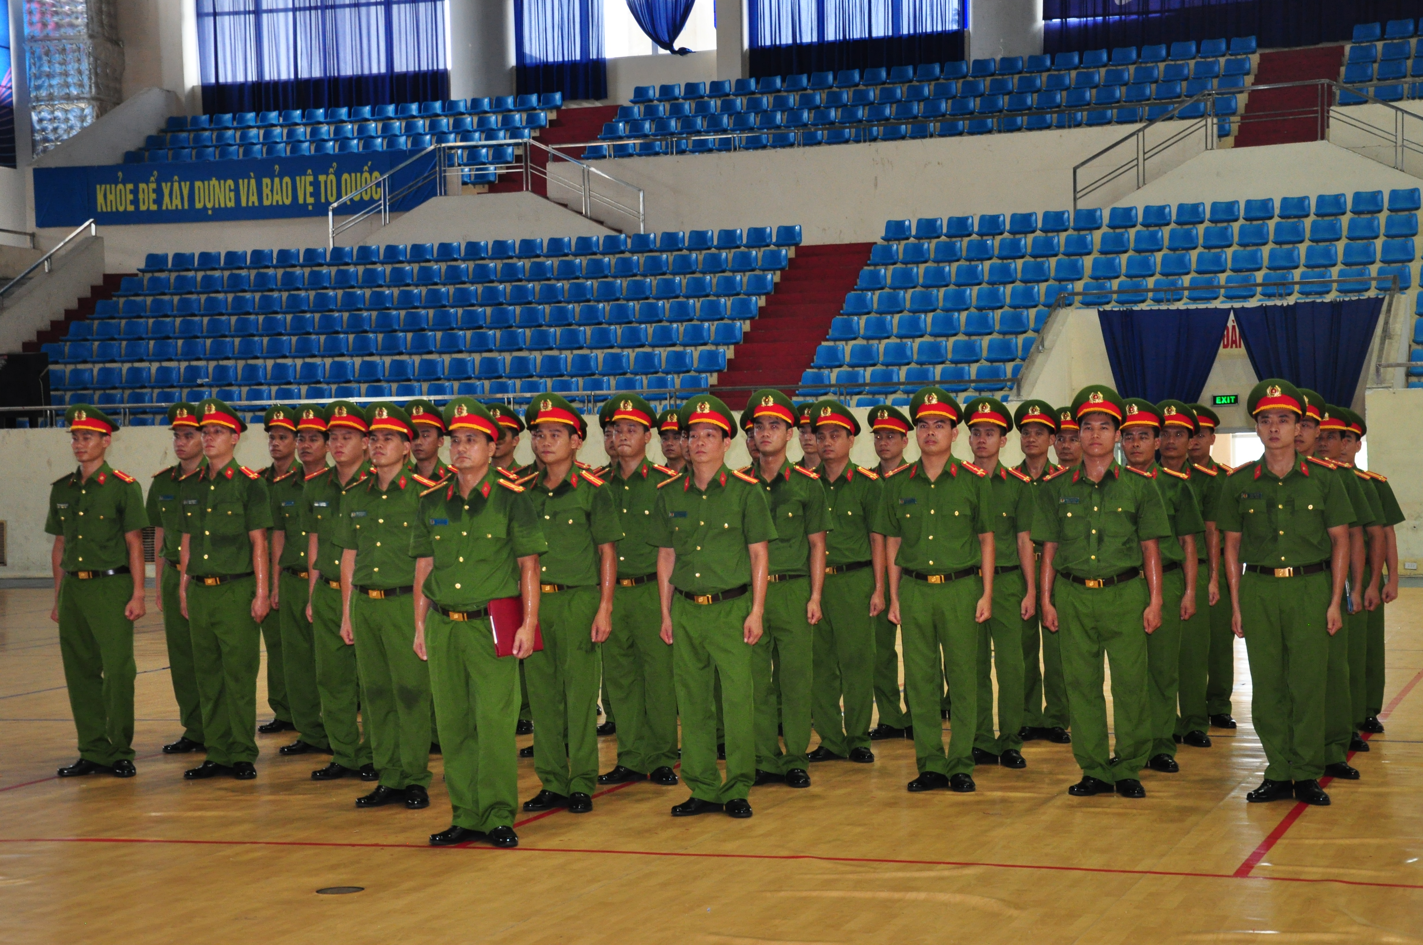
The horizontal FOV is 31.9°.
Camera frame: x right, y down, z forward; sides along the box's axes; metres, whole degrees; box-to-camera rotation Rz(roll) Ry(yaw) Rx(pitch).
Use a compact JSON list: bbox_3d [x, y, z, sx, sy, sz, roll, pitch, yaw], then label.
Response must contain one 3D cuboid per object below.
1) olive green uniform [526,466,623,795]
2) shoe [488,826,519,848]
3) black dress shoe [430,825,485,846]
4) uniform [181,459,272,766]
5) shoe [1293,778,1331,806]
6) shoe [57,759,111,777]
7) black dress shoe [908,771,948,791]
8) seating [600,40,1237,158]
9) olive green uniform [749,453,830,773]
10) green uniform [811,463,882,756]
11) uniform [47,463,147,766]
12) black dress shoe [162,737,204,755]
[{"bbox_3d":[-0.654,0.695,10.800,0.570,1.424,0.300,-1,0,20],"label":"olive green uniform"},{"bbox_3d":[-0.821,1.422,9.915,0.102,0.100,0.285,-1,0,-15],"label":"shoe"},{"bbox_3d":[-0.992,1.407,9.855,0.280,0.102,0.103,-2,1,-42],"label":"black dress shoe"},{"bbox_3d":[-2.363,0.678,12.138,0.500,1.487,0.290,-1,0,19],"label":"uniform"},{"bbox_3d":[2.534,1.329,10.469,0.103,0.102,0.280,-2,1,-5],"label":"shoe"},{"bbox_3d":[-3.142,1.465,12.495,0.285,0.100,0.102,-1,0,-40],"label":"shoe"},{"bbox_3d":[0.974,1.369,11.200,0.102,0.100,0.285,-1,0,40],"label":"black dress shoe"},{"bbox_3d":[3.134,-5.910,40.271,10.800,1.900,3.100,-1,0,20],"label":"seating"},{"bbox_3d":[0.304,0.663,11.450,0.550,1.443,0.300,-1,0,20],"label":"olive green uniform"},{"bbox_3d":[0.644,0.674,12.366,0.520,1.437,0.290,-1,0,19],"label":"green uniform"},{"bbox_3d":[-3.016,0.693,12.200,0.525,1.489,0.280,-1,1,19],"label":"uniform"},{"bbox_3d":[-2.801,1.430,13.222,0.102,0.102,0.285,-1,0,43],"label":"black dress shoe"}]

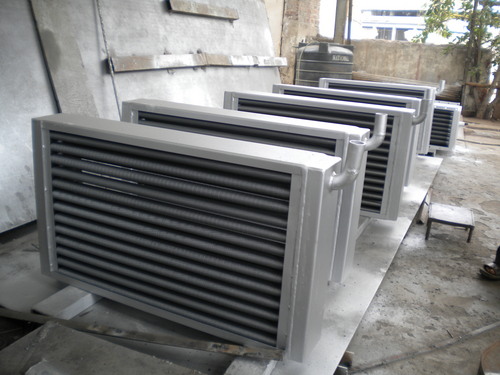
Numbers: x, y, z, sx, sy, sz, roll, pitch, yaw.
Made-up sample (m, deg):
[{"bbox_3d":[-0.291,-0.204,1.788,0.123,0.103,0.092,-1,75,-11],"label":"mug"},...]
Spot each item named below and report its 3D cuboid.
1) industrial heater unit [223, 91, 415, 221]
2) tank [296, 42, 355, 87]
[{"bbox_3d":[0.526,-0.301,4.365,1.581,0.890,0.197,9,18,18],"label":"industrial heater unit"},{"bbox_3d":[1.492,-2.246,10.504,1.161,1.420,1.161,6,17,8],"label":"tank"}]

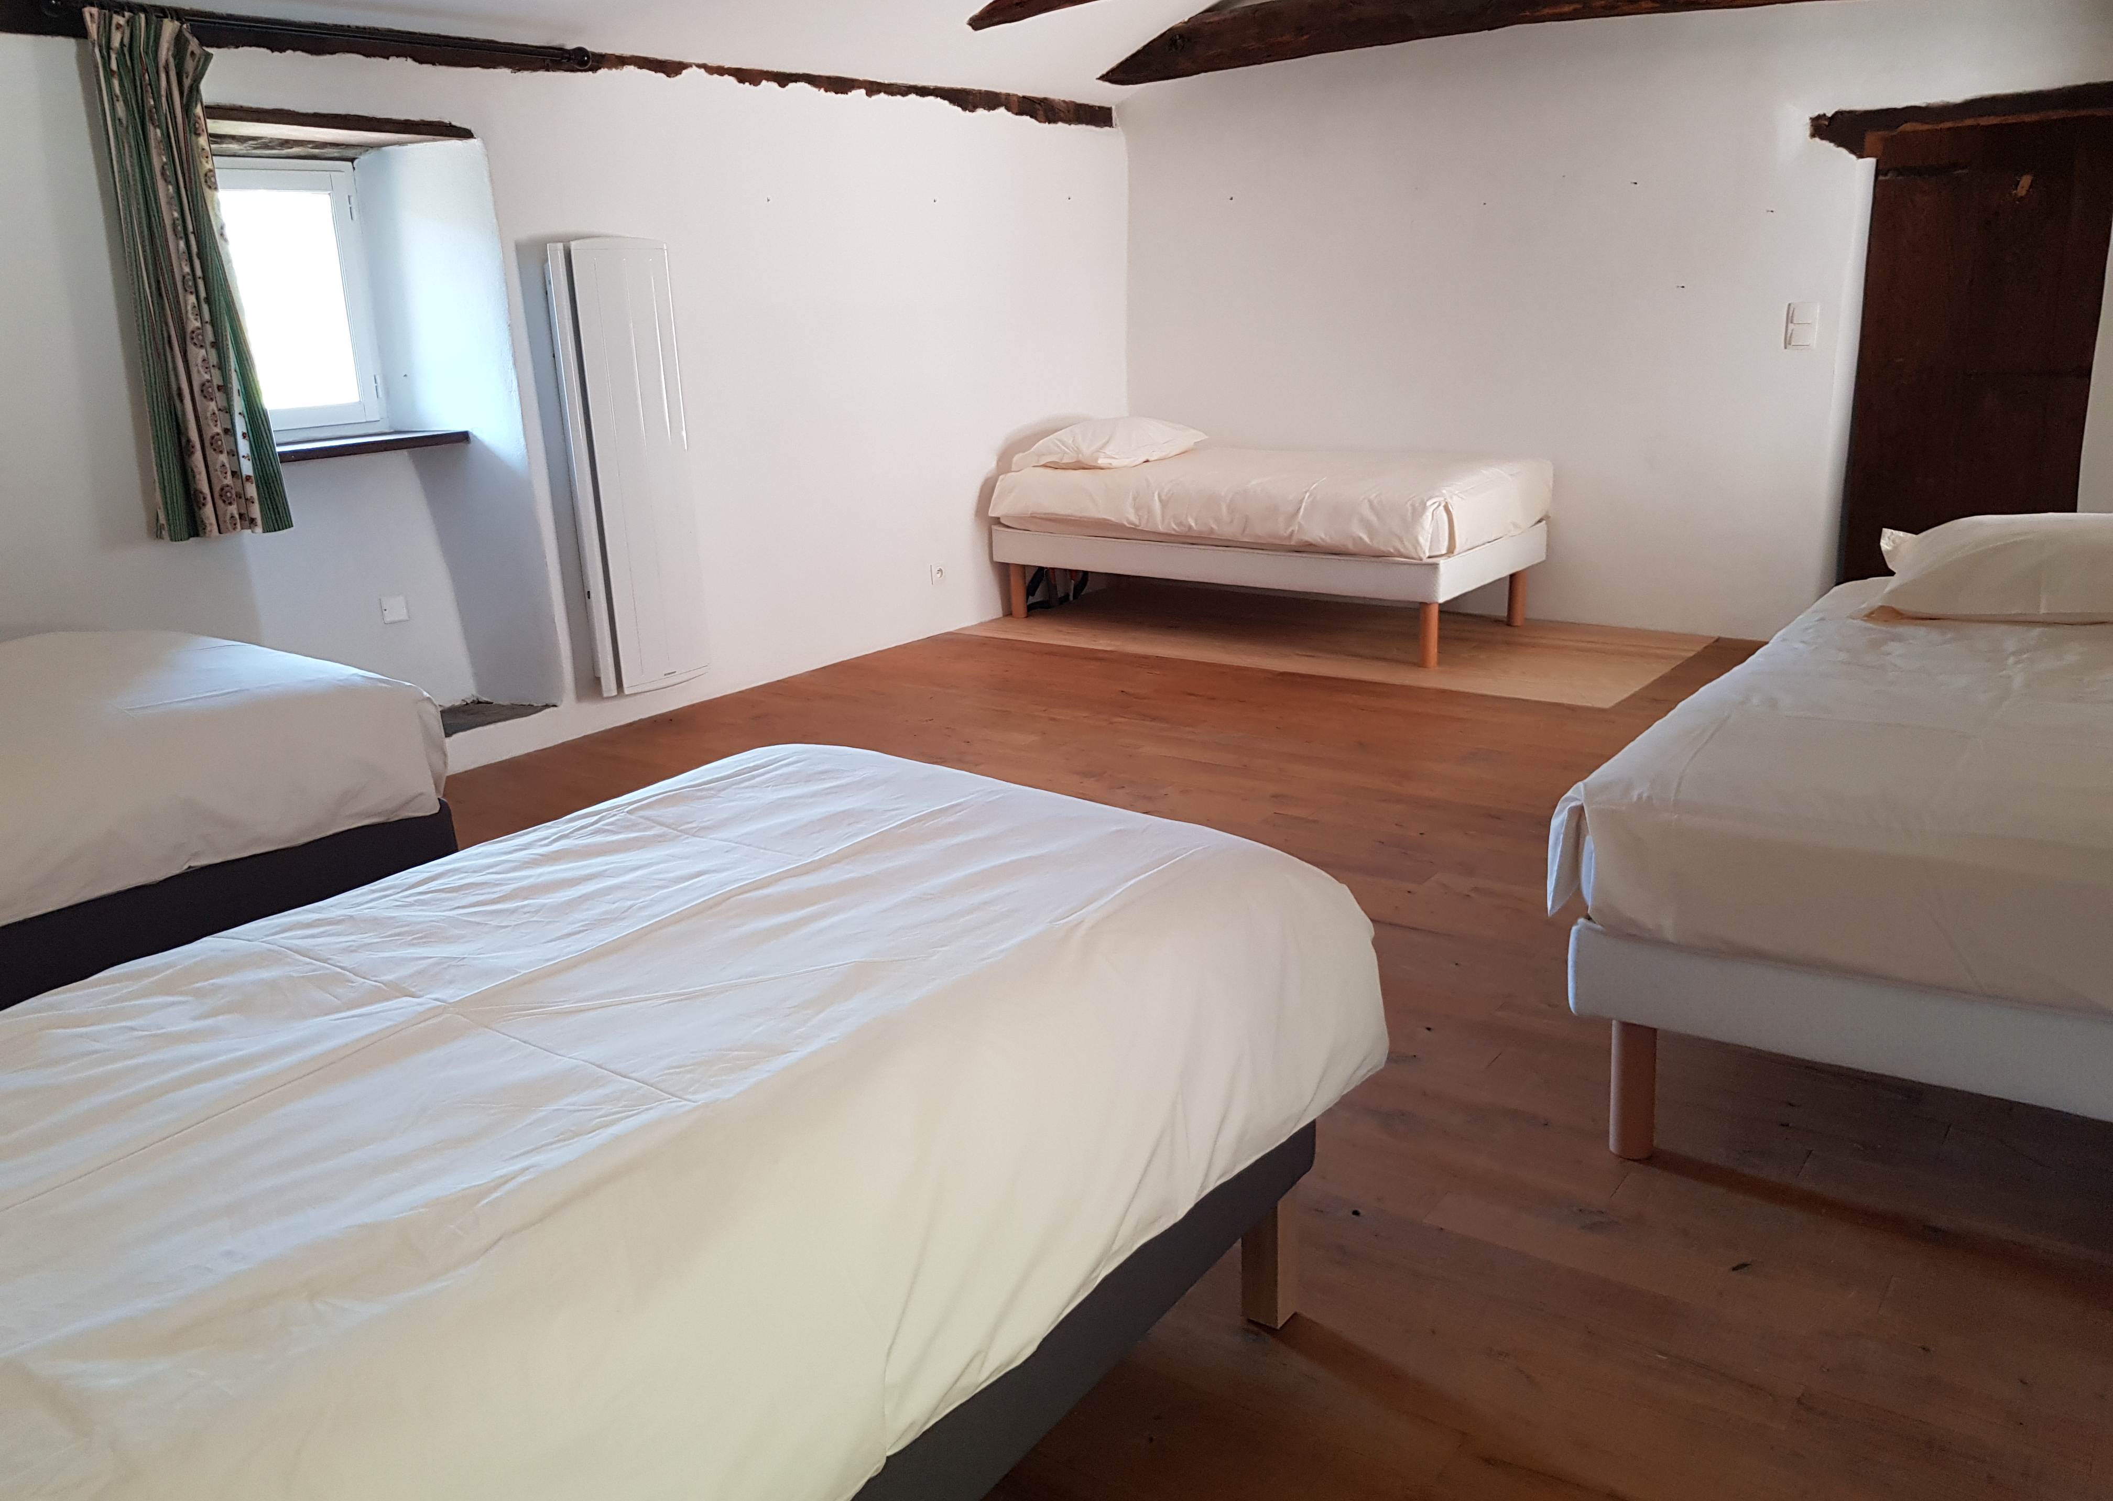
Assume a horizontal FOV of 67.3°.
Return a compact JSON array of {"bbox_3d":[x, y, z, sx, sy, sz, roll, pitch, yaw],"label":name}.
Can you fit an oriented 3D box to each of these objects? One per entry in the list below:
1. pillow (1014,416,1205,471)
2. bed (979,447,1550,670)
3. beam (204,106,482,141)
[{"bbox_3d":[0.206,-1.244,6.386,0.470,0.160,0.740,10,20,36],"label":"pillow"},{"bbox_3d":[0.780,-0.794,6.094,1.925,0.602,0.930,10,20,36],"label":"bed"},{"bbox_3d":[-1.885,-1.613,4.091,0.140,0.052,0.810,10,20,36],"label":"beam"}]

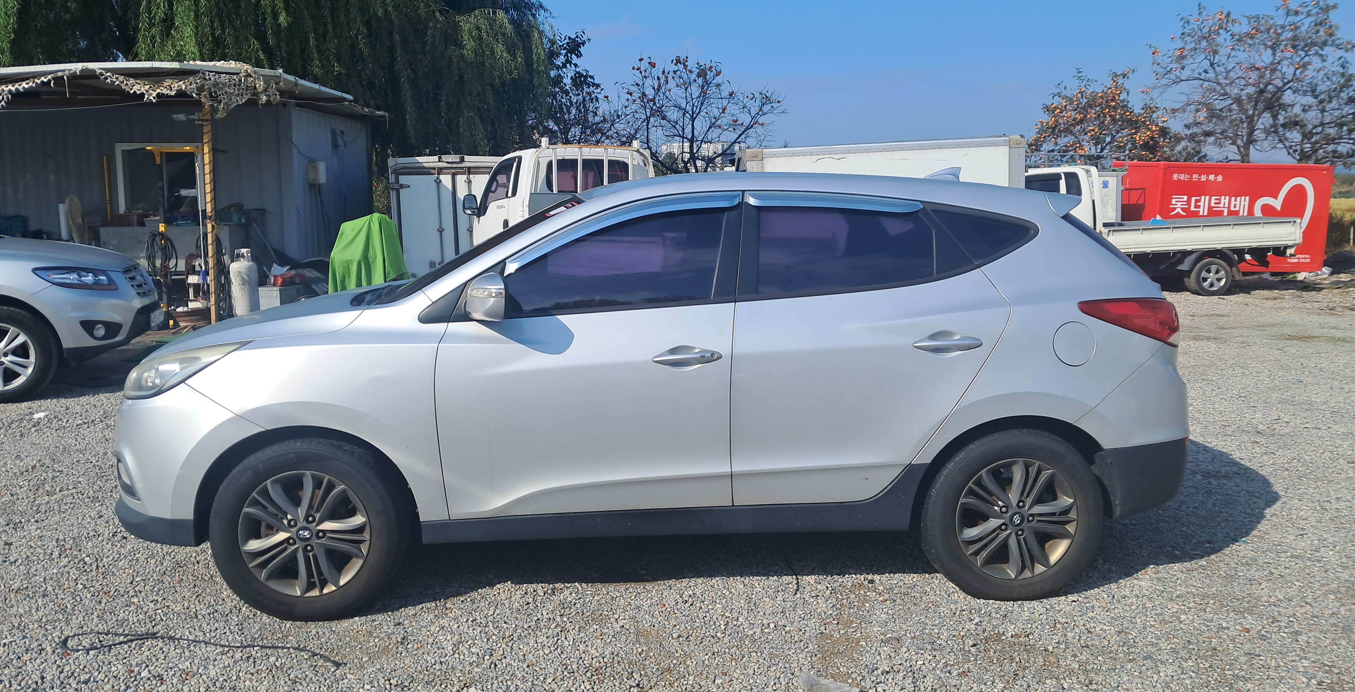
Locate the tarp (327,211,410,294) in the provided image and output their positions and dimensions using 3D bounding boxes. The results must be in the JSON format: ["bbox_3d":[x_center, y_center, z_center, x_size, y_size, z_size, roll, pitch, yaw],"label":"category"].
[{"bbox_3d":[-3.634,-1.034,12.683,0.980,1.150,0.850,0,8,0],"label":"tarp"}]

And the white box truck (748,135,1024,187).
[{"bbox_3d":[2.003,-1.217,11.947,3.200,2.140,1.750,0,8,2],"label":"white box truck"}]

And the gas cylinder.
[{"bbox_3d":[-5.089,-0.684,12.430,0.315,0.920,0.315,0,8,0],"label":"gas cylinder"}]

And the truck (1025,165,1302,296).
[{"bbox_3d":[6.605,-1.801,16.408,5.100,2.000,1.750,0,8,-1],"label":"truck"}]

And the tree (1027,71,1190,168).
[{"bbox_3d":[10.112,-4.252,24.642,3.700,4.550,3.600,0,8,0],"label":"tree"}]

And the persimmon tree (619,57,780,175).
[{"bbox_3d":[0.484,-3.805,21.679,3.500,4.500,3.400,0,8,0],"label":"persimmon tree"}]

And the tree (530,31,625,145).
[{"bbox_3d":[-2.187,-3.819,20.668,2.700,4.750,2.700,0,8,0],"label":"tree"}]

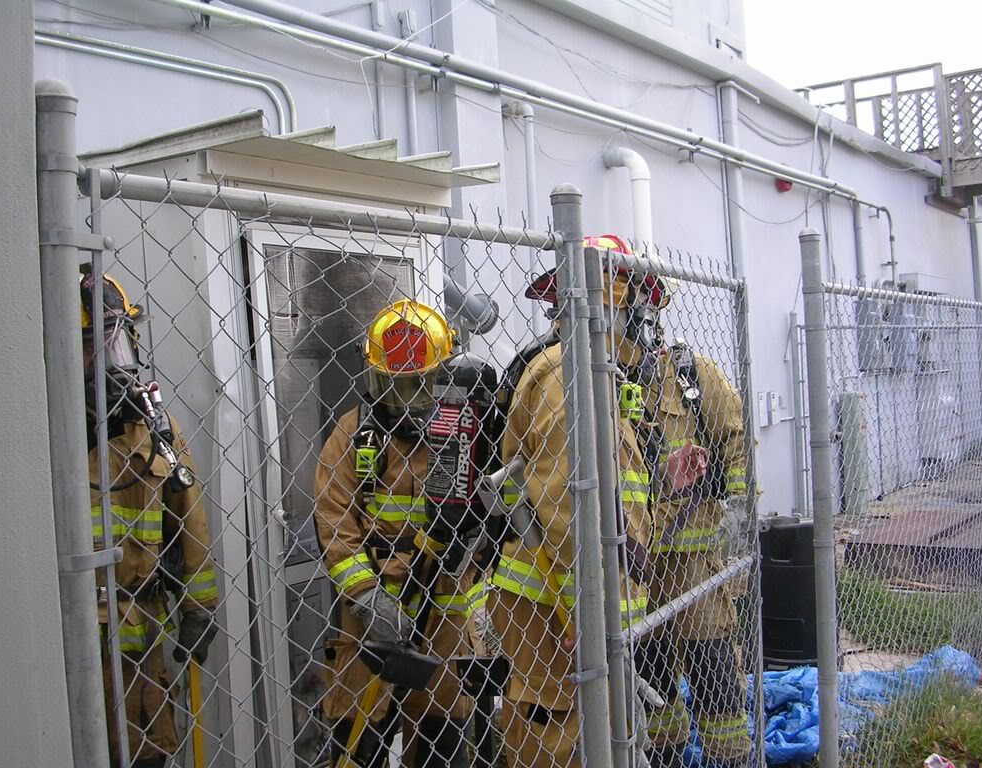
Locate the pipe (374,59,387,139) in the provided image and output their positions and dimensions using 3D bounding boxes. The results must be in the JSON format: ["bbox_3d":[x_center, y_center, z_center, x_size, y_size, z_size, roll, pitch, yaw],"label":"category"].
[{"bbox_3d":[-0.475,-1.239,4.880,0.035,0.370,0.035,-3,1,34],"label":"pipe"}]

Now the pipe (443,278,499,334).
[{"bbox_3d":[-0.095,-0.352,4.950,0.150,0.150,0.400,-3,-22,34],"label":"pipe"}]

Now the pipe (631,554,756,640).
[{"bbox_3d":[0.529,0.531,2.853,0.038,0.038,1.044,-3,1,29],"label":"pipe"}]

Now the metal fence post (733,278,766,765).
[{"bbox_3d":[0.777,0.512,3.335,0.042,1.600,0.042,-2,1,29],"label":"metal fence post"}]

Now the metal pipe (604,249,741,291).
[{"bbox_3d":[0.477,-0.277,2.841,0.038,0.038,1.044,-3,1,29],"label":"metal pipe"}]

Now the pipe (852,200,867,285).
[{"bbox_3d":[3.503,-1.347,10.700,0.075,0.870,0.075,-3,1,34],"label":"pipe"}]

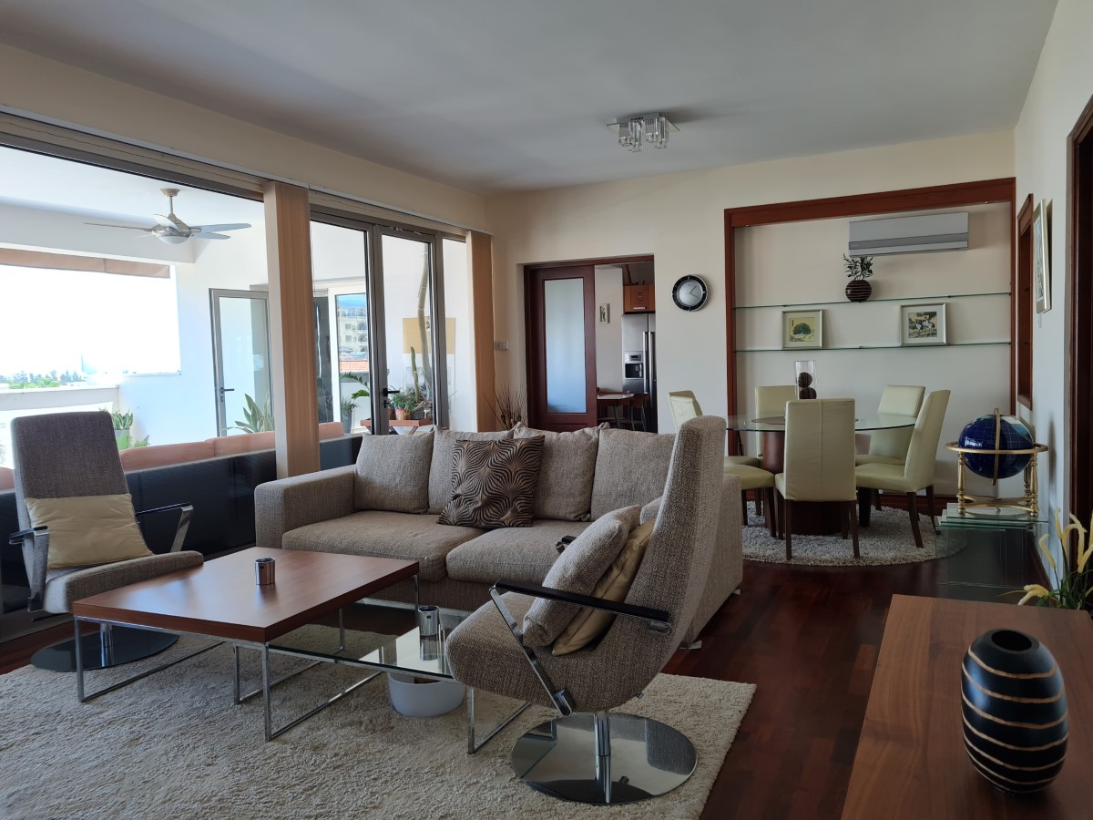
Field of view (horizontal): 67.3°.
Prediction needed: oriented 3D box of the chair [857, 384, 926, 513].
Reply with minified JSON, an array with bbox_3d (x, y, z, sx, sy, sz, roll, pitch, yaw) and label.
[{"bbox_3d":[2.396,0.317,6.068,0.600,0.975,0.460,-3,4,-15],"label":"chair"}]

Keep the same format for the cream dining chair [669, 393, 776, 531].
[{"bbox_3d":[1.197,0.387,5.686,0.573,0.971,0.438,-3,4,-16],"label":"cream dining chair"}]

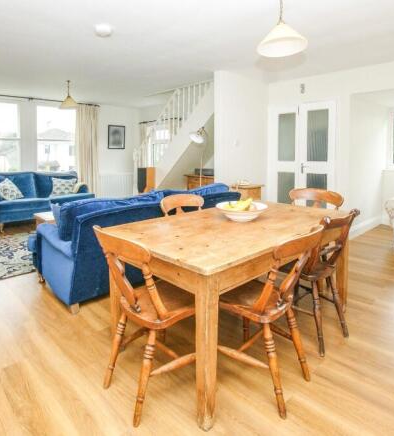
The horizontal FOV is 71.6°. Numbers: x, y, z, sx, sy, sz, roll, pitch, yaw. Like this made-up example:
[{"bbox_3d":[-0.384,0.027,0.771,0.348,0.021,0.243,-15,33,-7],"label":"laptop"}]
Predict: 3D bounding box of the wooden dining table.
[{"bbox_3d":[0.312,0.406,1.965,1.650,0.775,0.970,-10,15,-41],"label":"wooden dining table"}]

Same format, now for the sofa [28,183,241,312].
[{"bbox_3d":[-0.492,0.147,2.876,1.980,0.910,0.950,-7,11,-38],"label":"sofa"}]

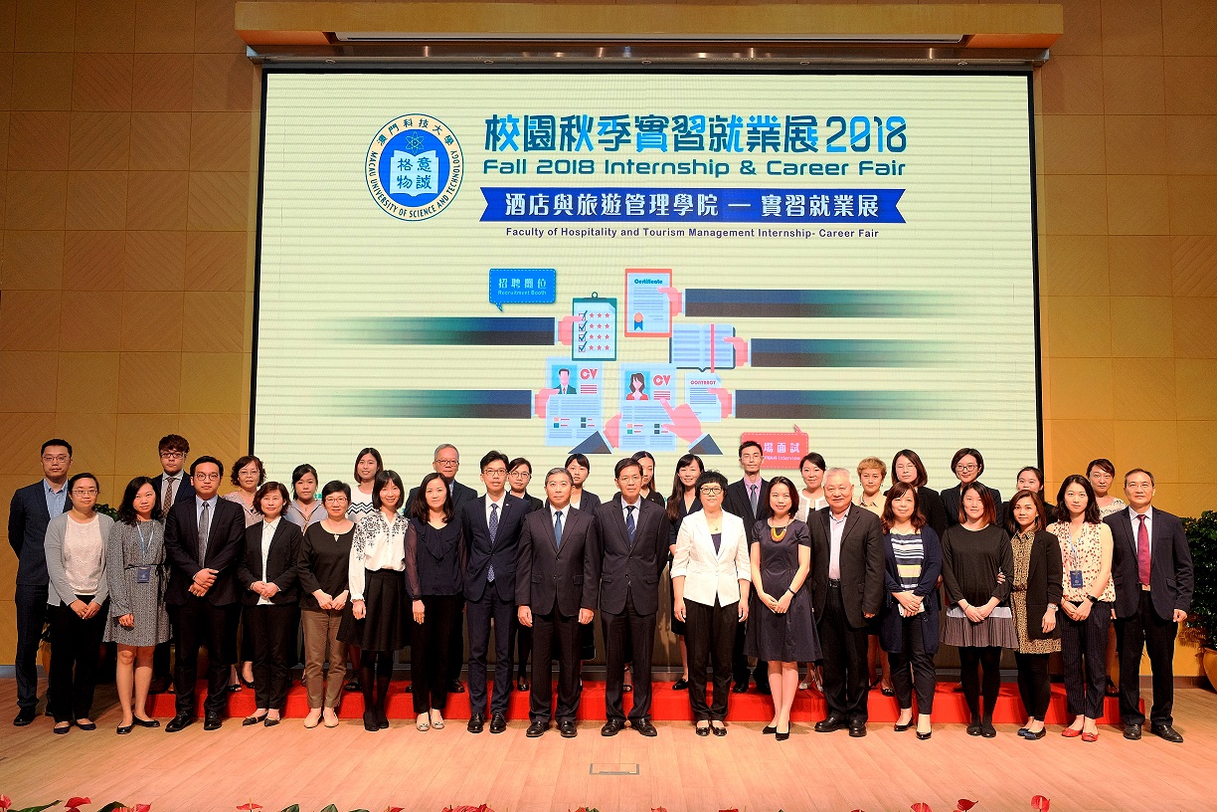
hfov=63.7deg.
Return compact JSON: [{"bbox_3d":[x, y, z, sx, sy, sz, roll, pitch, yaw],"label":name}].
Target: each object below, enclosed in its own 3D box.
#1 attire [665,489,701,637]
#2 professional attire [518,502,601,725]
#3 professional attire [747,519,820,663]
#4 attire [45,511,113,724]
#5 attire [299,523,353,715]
[{"bbox_3d":[0.629,1.123,7.006,0.412,1.028,0.290,0,-4,3],"label":"attire"},{"bbox_3d":[-0.332,1.346,6.347,0.541,1.430,0.320,1,-4,-1],"label":"professional attire"},{"bbox_3d":[1.124,1.194,6.324,0.464,0.913,0.340,0,-5,11],"label":"professional attire"},{"bbox_3d":[-3.421,1.362,6.332,0.395,1.349,0.320,3,-5,-31],"label":"attire"},{"bbox_3d":[-1.868,1.394,6.518,0.390,1.253,0.320,2,-5,-14],"label":"attire"}]

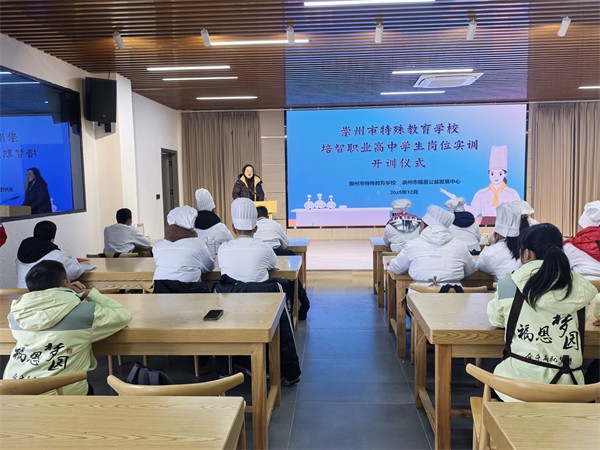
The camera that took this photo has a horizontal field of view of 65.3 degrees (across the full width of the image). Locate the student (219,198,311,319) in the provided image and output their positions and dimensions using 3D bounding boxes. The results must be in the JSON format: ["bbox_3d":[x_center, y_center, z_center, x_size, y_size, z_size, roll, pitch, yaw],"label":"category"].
[{"bbox_3d":[-0.337,0.464,4.016,0.640,1.400,0.820,0,6,7],"label":"student"}]

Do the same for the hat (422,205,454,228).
[{"bbox_3d":[1.088,-0.063,3.662,0.220,0.180,0.220,21,6,2],"label":"hat"}]

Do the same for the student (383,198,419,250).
[{"bbox_3d":[1.193,0.357,5.342,0.480,1.300,0.700,0,5,4],"label":"student"}]

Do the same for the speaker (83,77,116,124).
[{"bbox_3d":[-2.558,-1.585,5.983,0.390,0.570,0.360,-4,13,-29],"label":"speaker"}]

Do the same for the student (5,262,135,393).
[{"bbox_3d":[-1.185,0.750,2.450,0.580,1.160,0.720,1,6,16],"label":"student"}]

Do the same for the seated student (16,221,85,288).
[{"bbox_3d":[-2.041,0.565,3.956,0.490,1.220,0.720,1,5,24],"label":"seated student"}]

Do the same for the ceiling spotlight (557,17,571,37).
[{"bbox_3d":[2.692,-2.006,4.759,0.080,0.175,0.080,0,49,4],"label":"ceiling spotlight"}]

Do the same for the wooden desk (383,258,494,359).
[{"bbox_3d":[2.005,0.718,4.227,2.400,0.750,0.785,0,5,4],"label":"wooden desk"}]

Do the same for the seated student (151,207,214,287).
[{"bbox_3d":[-0.955,0.505,4.062,0.520,1.330,0.800,0,6,8],"label":"seated student"}]

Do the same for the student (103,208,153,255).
[{"bbox_3d":[-2.038,0.422,5.649,0.520,1.230,0.750,0,6,12],"label":"student"}]

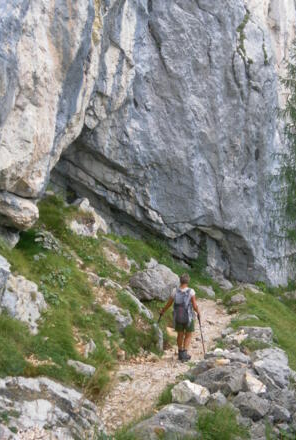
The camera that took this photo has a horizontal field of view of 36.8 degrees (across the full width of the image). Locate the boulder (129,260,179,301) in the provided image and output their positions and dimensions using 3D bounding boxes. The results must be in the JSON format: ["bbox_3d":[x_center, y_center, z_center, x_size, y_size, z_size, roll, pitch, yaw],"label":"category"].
[{"bbox_3d":[0.178,1.576,12.000,1.326,0.949,1.250,0,5,0],"label":"boulder"}]

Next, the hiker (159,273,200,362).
[{"bbox_3d":[0.616,1.858,8.620,0.780,1.750,0.550,1,5,12],"label":"hiker"}]

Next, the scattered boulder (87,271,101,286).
[{"bbox_3d":[-1.284,1.404,10.700,0.298,0.339,0.350,0,5,0],"label":"scattered boulder"}]

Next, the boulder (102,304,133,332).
[{"bbox_3d":[-0.625,2.049,9.300,0.636,0.435,0.650,0,5,0],"label":"boulder"}]

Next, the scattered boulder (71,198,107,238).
[{"bbox_3d":[-1.715,-0.065,13.000,0.987,1.167,1.000,0,5,0],"label":"scattered boulder"}]

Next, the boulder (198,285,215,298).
[{"bbox_3d":[1.770,2.166,13.500,0.488,0.336,0.500,0,5,0],"label":"boulder"}]

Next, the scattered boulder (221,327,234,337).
[{"bbox_3d":[1.839,2.591,10.300,0.233,0.185,0.270,0,5,0],"label":"scattered boulder"}]

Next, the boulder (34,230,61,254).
[{"bbox_3d":[-2.520,0.534,11.200,0.575,0.515,0.600,0,5,0],"label":"boulder"}]

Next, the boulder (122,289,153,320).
[{"bbox_3d":[-0.234,1.932,10.300,0.728,0.635,0.700,0,5,0],"label":"boulder"}]

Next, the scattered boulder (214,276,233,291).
[{"bbox_3d":[2.472,2.063,14.600,0.579,0.418,0.500,0,5,0],"label":"scattered boulder"}]

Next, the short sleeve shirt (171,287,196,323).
[{"bbox_3d":[0.695,1.641,8.680,0.460,0.680,0.300,1,5,12],"label":"short sleeve shirt"}]

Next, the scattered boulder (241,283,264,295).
[{"bbox_3d":[3.399,2.229,14.500,0.597,0.291,0.550,0,5,0],"label":"scattered boulder"}]

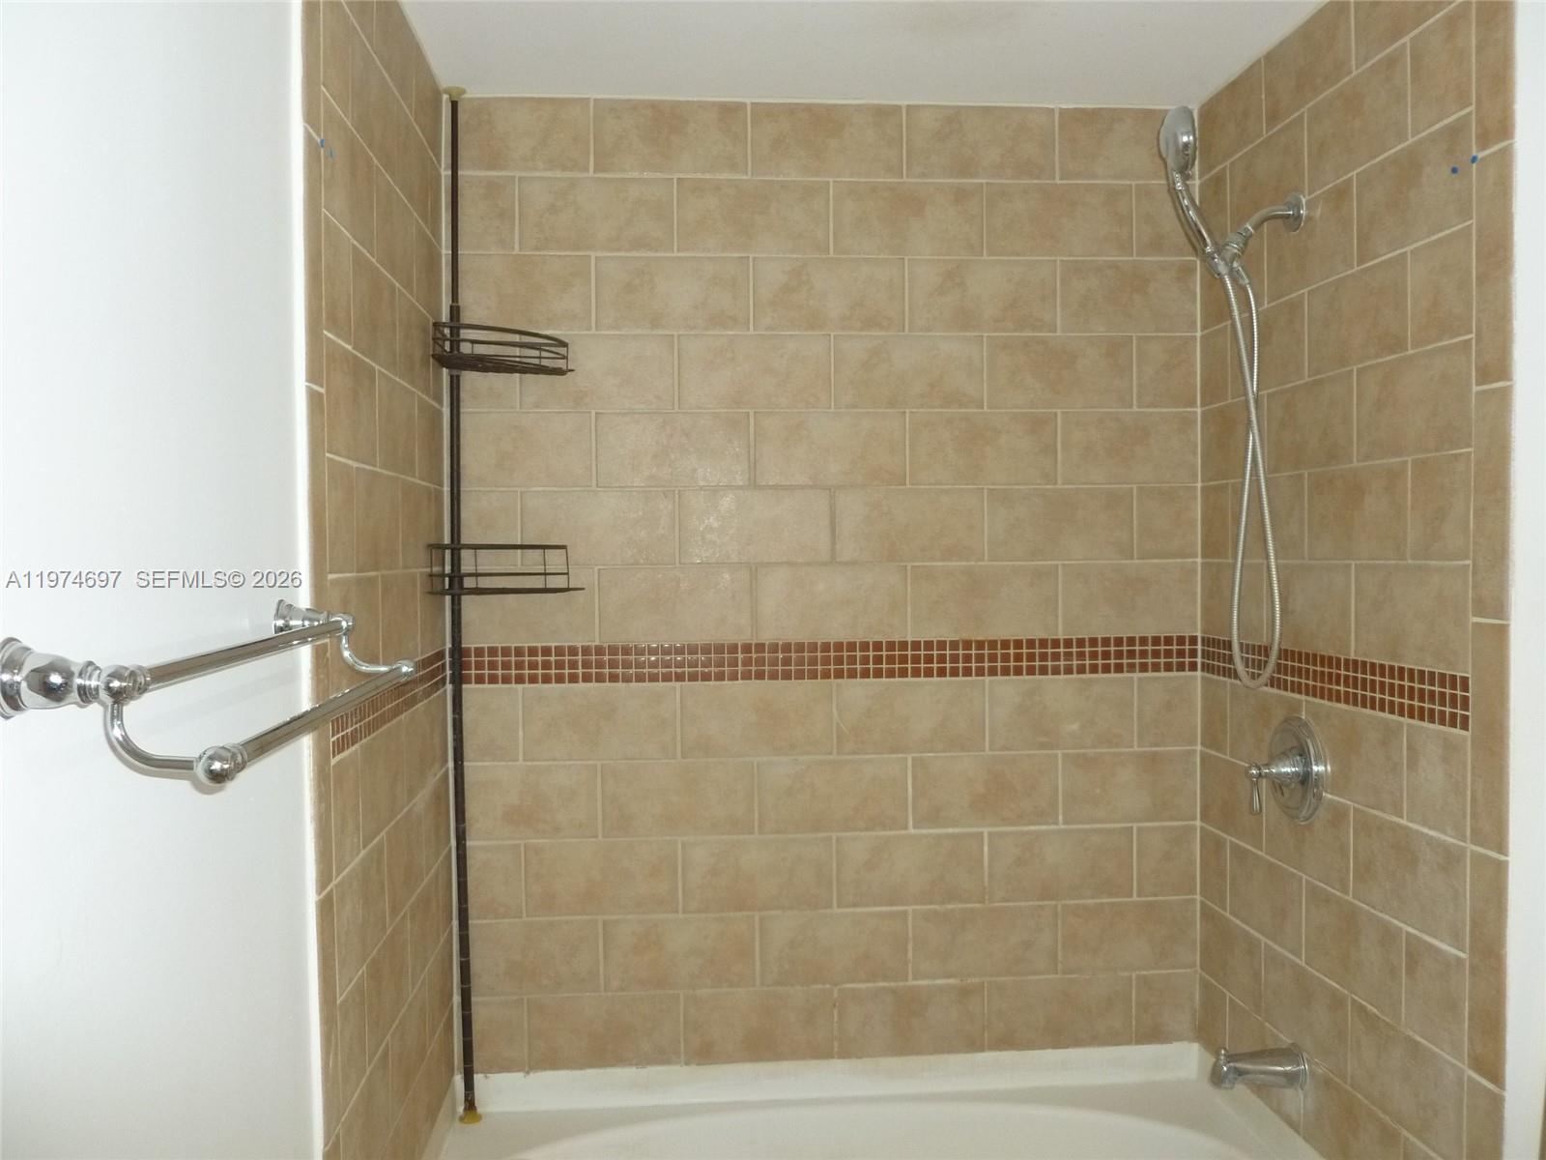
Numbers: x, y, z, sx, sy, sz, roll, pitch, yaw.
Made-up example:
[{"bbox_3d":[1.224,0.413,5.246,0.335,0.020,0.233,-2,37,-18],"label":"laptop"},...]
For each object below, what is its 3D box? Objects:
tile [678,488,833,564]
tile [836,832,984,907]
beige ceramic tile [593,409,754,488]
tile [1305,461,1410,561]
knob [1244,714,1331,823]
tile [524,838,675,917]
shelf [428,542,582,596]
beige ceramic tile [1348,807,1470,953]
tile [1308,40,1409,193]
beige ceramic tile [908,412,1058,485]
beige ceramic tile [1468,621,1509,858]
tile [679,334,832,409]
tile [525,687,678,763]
[{"bbox_3d":[-0.034,-0.106,2.481,0.304,0.149,0.010,-1,1,-5],"label":"tile"},{"bbox_3d":[0.274,0.574,2.487,0.297,0.146,0.010,-1,1,-5],"label":"tile"},{"bbox_3d":[-0.194,-0.254,2.441,0.300,0.145,0.010,-1,1,-5],"label":"beige ceramic tile"},{"bbox_3d":[0.913,-0.103,1.953,0.010,0.145,0.295,-1,1,-5],"label":"tile"},{"bbox_3d":[0.848,0.322,2.121,0.100,0.181,0.181,-1,1,-5],"label":"knob"},{"bbox_3d":[-0.340,0.587,2.469,0.304,0.149,0.010,-1,1,-5],"label":"tile"},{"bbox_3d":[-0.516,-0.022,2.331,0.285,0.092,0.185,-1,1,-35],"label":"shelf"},{"bbox_3d":[0.927,0.430,1.822,0.010,0.145,0.285,-1,1,-4],"label":"beige ceramic tile"},{"bbox_3d":[0.918,-0.715,1.966,0.010,0.148,0.295,-1,1,-5],"label":"tile"},{"bbox_3d":[0.423,-0.264,2.516,0.304,0.149,0.010,-1,1,-5],"label":"beige ceramic tile"},{"bbox_3d":[0.951,0.208,1.651,0.010,0.301,0.075,-1,1,-5],"label":"beige ceramic tile"},{"bbox_3d":[-0.035,-0.410,2.470,0.301,0.145,0.010,-1,1,-5],"label":"tile"},{"bbox_3d":[-0.342,0.283,2.469,0.303,0.144,0.010,-1,1,-5],"label":"tile"}]

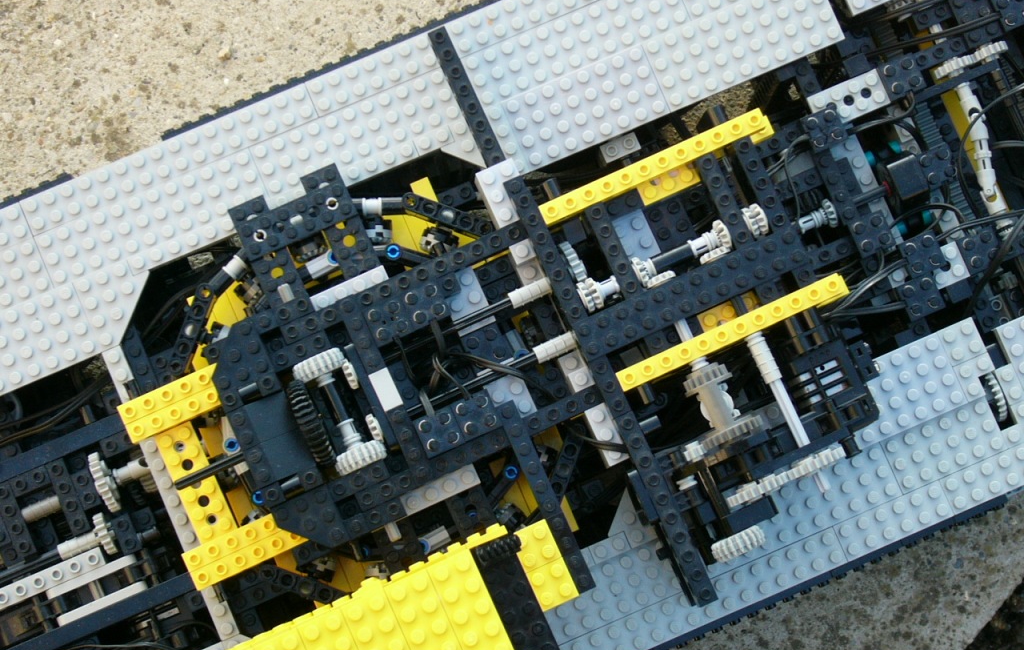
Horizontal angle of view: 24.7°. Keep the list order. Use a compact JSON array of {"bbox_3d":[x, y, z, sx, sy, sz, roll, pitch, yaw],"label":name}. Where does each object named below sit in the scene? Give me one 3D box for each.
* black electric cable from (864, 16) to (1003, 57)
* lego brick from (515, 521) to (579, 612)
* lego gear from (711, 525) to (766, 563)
[{"bbox_3d":[0.175,-0.120,0.972,0.059,0.004,0.004,-17,84,-3],"label":"black electric cable"},{"bbox_3d":[0.012,0.093,0.902,0.016,0.011,0.032,-24,83,-4],"label":"lego brick"},{"bbox_3d":[0.091,0.088,0.935,0.022,0.022,0.008,-23,85,-3],"label":"lego gear"}]

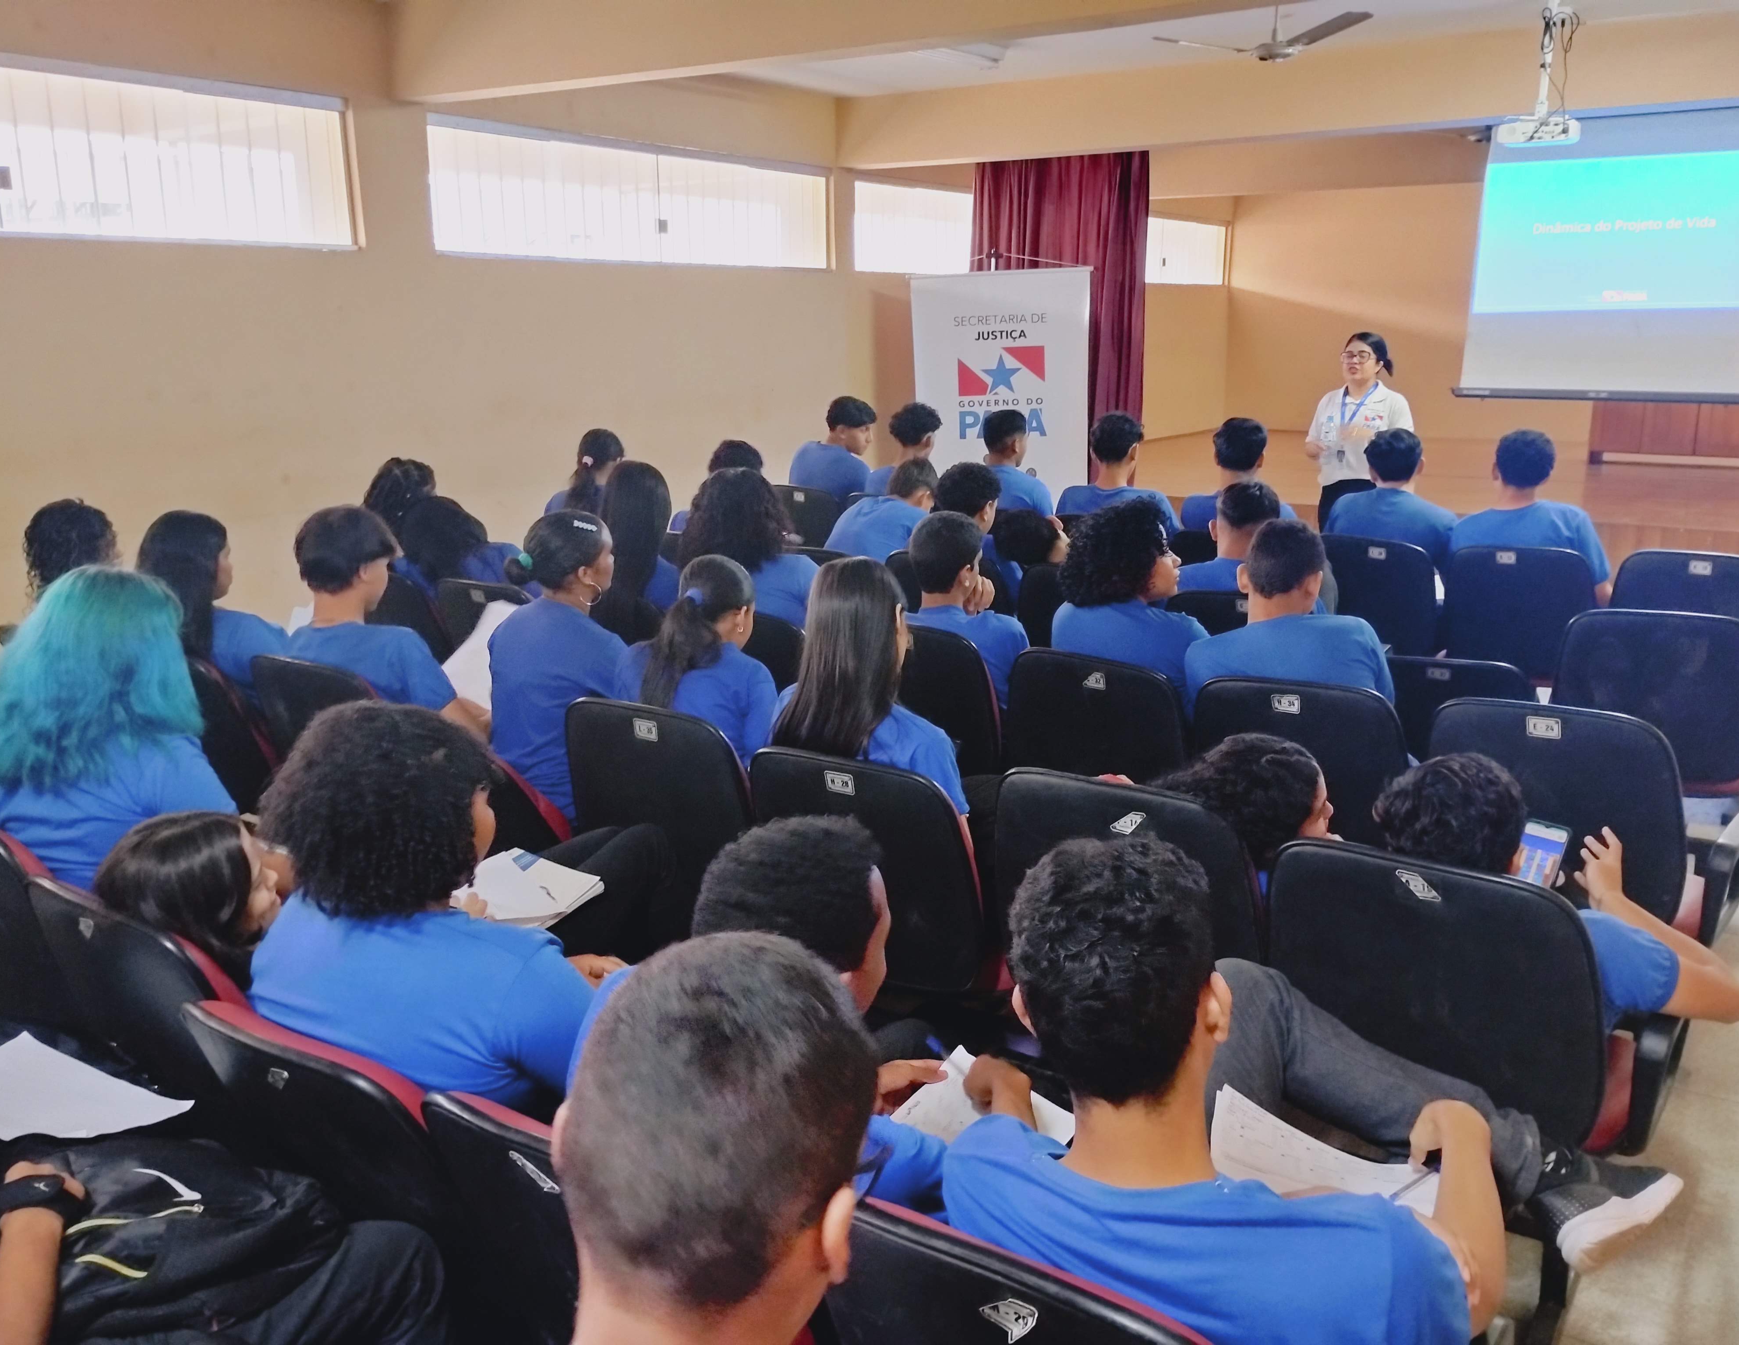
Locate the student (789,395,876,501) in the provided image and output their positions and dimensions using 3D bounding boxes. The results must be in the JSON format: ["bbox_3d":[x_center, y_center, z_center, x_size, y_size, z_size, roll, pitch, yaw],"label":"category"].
[{"bbox_3d":[-0.067,-0.720,7.272,0.480,1.320,0.740,10,17,38],"label":"student"}]

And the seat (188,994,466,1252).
[{"bbox_3d":[-0.516,0.800,2.036,0.560,0.870,0.620,8,16,31],"label":"seat"}]

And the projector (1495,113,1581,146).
[{"bbox_3d":[2.674,-2.155,5.775,0.305,0.100,0.245,8,16,31],"label":"projector"}]

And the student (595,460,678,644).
[{"bbox_3d":[-0.575,-0.065,4.610,0.460,1.237,0.750,8,17,32],"label":"student"}]

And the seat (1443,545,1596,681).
[{"bbox_3d":[2.400,-0.063,5.368,0.520,0.895,0.620,8,16,31],"label":"seat"}]

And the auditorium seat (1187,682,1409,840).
[{"bbox_3d":[1.083,0.392,3.498,0.550,0.890,0.650,7,16,30],"label":"auditorium seat"}]

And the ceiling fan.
[{"bbox_3d":[1.813,-2.911,6.471,1.100,0.350,1.100,8,16,30],"label":"ceiling fan"}]

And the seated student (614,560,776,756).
[{"bbox_3d":[-0.241,0.284,3.407,0.460,1.180,0.740,9,17,35],"label":"seated student"}]

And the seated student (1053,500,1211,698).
[{"bbox_3d":[0.730,0.148,3.788,0.480,1.240,0.740,9,17,36],"label":"seated student"}]

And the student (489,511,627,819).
[{"bbox_3d":[-0.587,0.199,3.633,0.460,1.250,0.740,10,17,38],"label":"student"}]

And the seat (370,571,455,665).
[{"bbox_3d":[-1.488,0.021,5.157,0.520,0.895,0.620,8,16,31],"label":"seat"}]

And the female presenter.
[{"bbox_3d":[2.174,-0.717,6.501,0.480,1.586,0.360,6,16,25],"label":"female presenter"}]

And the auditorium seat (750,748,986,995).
[{"bbox_3d":[0.118,0.517,3.003,0.530,0.875,0.620,8,17,32],"label":"auditorium seat"}]

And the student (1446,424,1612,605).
[{"bbox_3d":[2.459,-0.275,5.396,0.520,1.260,0.740,7,16,30],"label":"student"}]

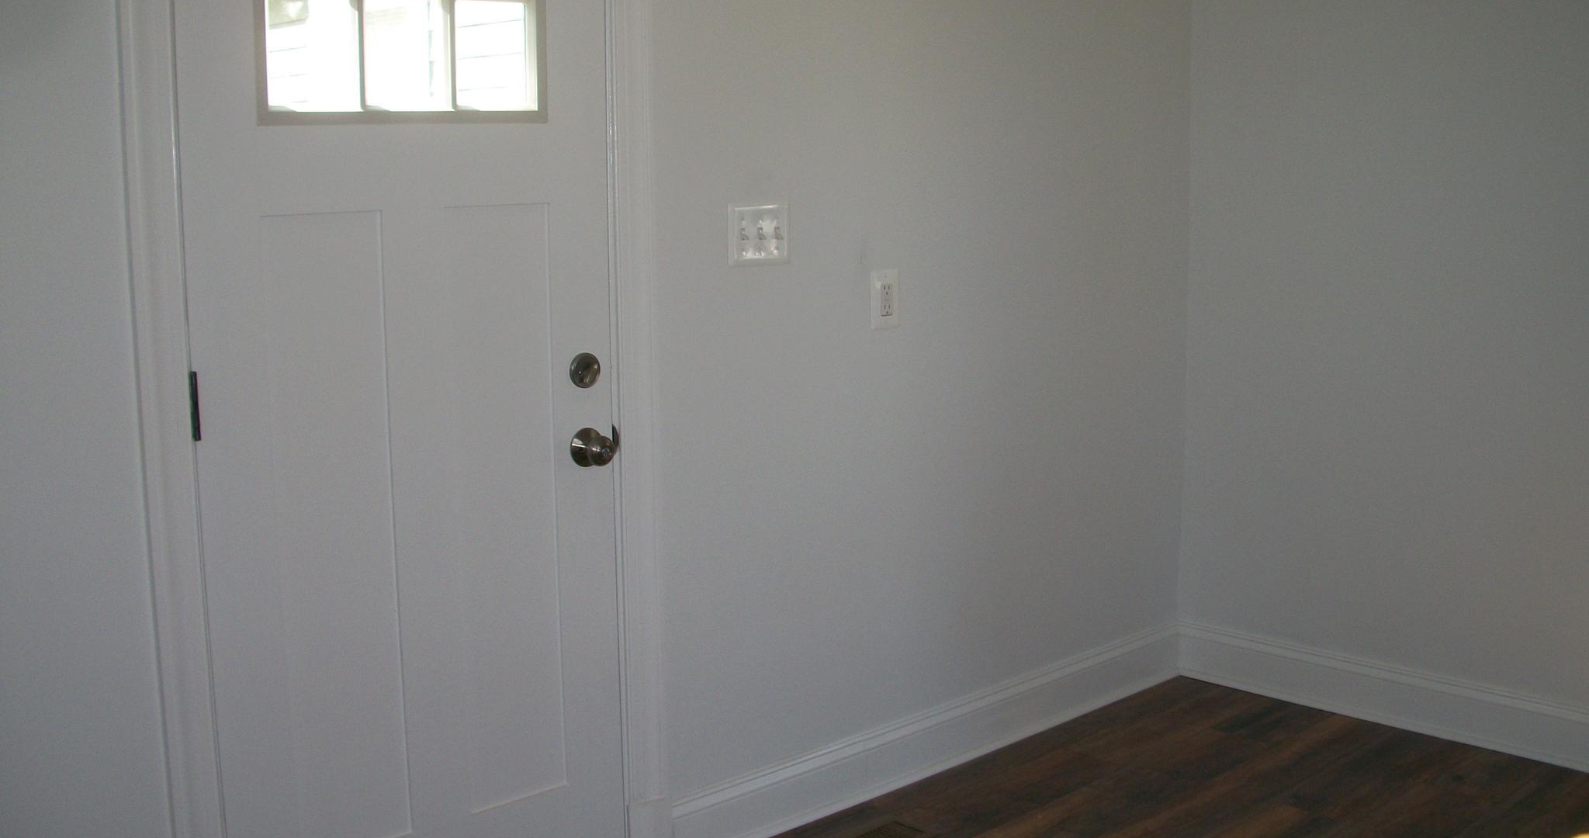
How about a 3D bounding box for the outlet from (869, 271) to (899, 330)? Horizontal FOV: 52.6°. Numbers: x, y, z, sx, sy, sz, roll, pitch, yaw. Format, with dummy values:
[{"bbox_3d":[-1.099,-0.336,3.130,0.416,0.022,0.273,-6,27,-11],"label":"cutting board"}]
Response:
[{"bbox_3d":[0.198,-0.258,3.475,0.081,0.125,0.010,-8,11,-43],"label":"outlet"}]

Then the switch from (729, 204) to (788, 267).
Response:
[{"bbox_3d":[-0.067,-0.367,3.203,0.161,0.119,0.012,-8,11,-43],"label":"switch"}]

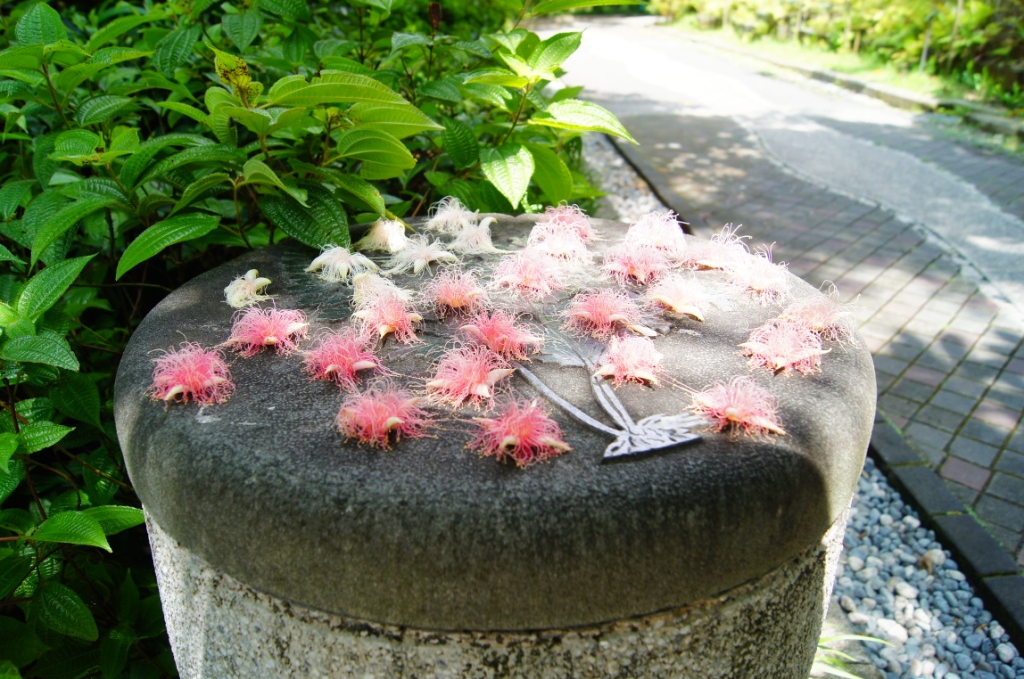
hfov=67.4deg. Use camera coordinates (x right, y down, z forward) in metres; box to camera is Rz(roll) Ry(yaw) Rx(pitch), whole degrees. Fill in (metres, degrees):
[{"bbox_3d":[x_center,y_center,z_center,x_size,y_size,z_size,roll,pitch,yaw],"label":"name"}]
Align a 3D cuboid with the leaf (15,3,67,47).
[{"bbox_3d":[-0.521,-0.348,0.850,0.048,0.016,0.070,-2,65,0],"label":"leaf"}]

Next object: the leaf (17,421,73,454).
[{"bbox_3d":[-0.439,0.092,0.720,0.055,0.015,0.034,-7,51,-14],"label":"leaf"}]

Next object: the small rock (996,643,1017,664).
[{"bbox_3d":[0.945,0.600,1.466,0.033,0.024,0.034,20,31,37],"label":"small rock"}]

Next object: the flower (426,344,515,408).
[{"bbox_3d":[-0.028,0.019,0.519,0.060,0.030,0.057,-1,25,-3],"label":"flower"}]

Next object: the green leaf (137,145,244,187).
[{"bbox_3d":[-0.344,-0.185,0.820,0.115,0.025,0.042,-12,27,-7],"label":"green leaf"}]

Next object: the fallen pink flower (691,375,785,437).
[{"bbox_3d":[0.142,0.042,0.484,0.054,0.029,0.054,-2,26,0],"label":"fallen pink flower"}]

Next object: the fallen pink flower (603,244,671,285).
[{"bbox_3d":[0.116,-0.070,0.714,0.056,0.028,0.056,-2,26,0],"label":"fallen pink flower"}]

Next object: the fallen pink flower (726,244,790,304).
[{"bbox_3d":[0.194,-0.050,0.596,0.052,0.030,0.047,8,26,17],"label":"fallen pink flower"}]

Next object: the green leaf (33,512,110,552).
[{"bbox_3d":[-0.430,0.188,0.750,0.078,0.018,0.042,12,26,6],"label":"green leaf"}]

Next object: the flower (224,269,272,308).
[{"bbox_3d":[-0.220,-0.045,0.638,0.038,0.025,0.038,1,24,0],"label":"flower"}]

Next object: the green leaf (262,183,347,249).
[{"bbox_3d":[-0.213,-0.128,0.790,0.062,0.022,0.105,-15,54,-46],"label":"green leaf"}]

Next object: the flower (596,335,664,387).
[{"bbox_3d":[0.083,0.011,0.539,0.048,0.027,0.045,4,25,9],"label":"flower"}]

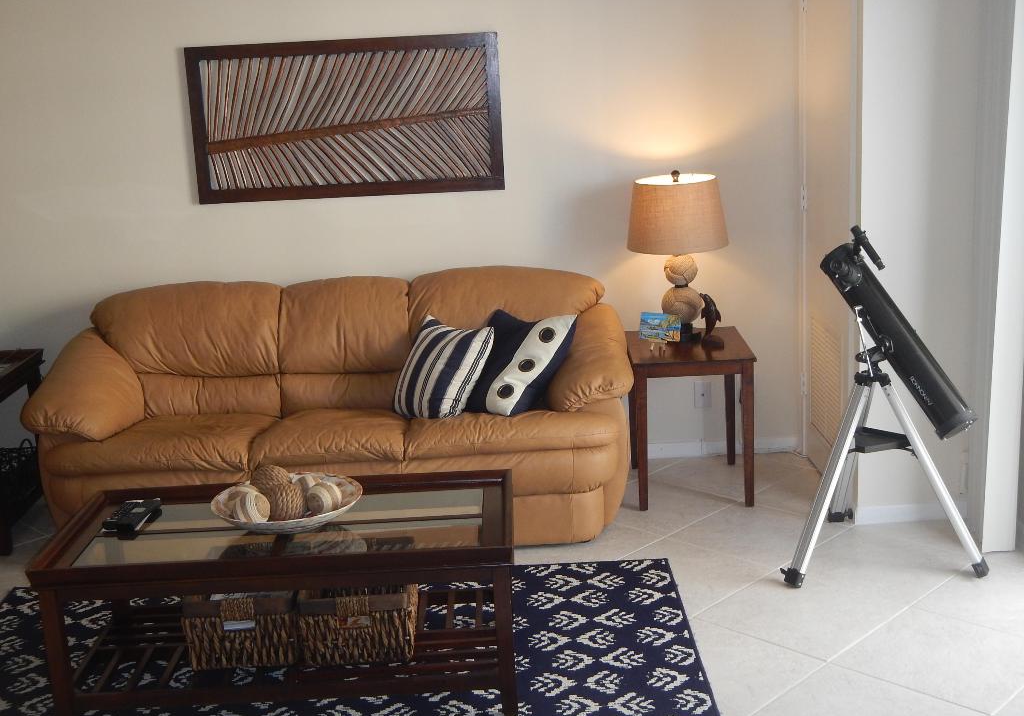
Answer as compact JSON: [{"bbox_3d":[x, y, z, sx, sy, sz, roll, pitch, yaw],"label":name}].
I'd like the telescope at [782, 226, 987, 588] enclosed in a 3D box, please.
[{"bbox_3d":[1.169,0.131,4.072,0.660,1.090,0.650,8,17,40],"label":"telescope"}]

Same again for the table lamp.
[{"bbox_3d":[0.639,-0.381,4.831,0.390,0.655,0.390,-3,13,1],"label":"table lamp"}]

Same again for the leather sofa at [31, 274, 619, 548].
[{"bbox_3d":[-0.651,0.172,4.772,2.195,0.890,0.970,-3,13,1],"label":"leather sofa"}]

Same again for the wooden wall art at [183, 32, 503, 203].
[{"bbox_3d":[-0.655,-0.947,5.050,1.228,0.610,0.030,-3,13,1],"label":"wooden wall art"}]

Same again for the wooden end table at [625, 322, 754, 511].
[{"bbox_3d":[0.684,0.227,4.929,0.447,0.571,0.547,-3,13,2],"label":"wooden end table"}]

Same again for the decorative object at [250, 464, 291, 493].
[{"bbox_3d":[-0.686,0.367,3.622,0.113,0.113,0.113,-3,13,1],"label":"decorative object"}]

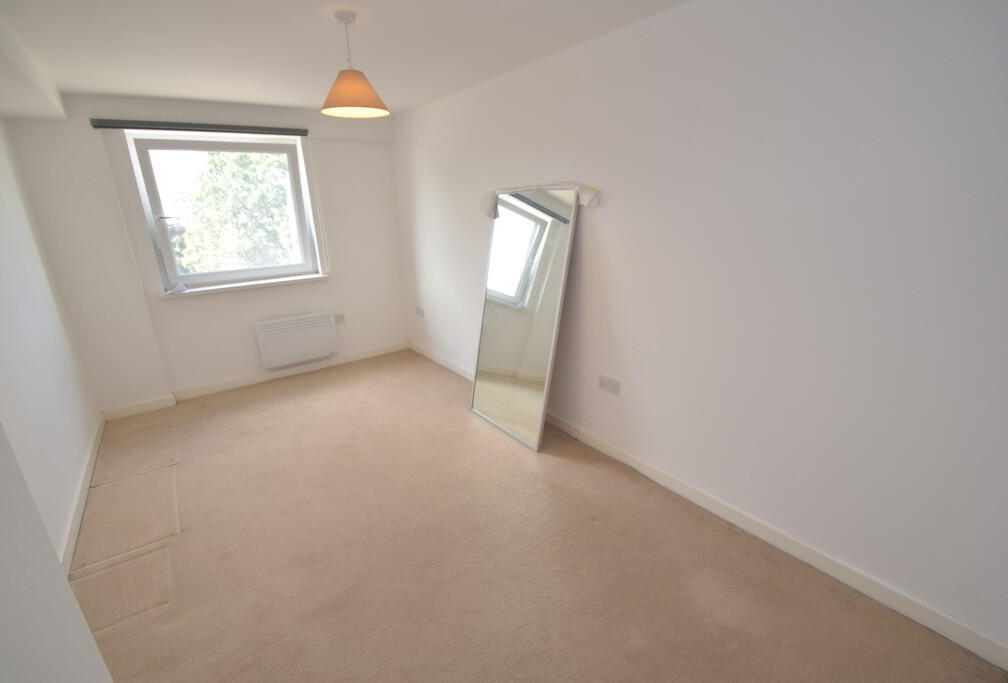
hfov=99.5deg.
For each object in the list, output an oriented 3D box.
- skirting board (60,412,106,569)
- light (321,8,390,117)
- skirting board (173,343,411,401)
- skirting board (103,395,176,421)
[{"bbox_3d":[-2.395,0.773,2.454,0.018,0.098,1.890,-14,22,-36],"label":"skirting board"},{"bbox_3d":[-0.697,-1.247,1.926,0.300,0.400,0.300,-14,22,-36],"label":"light"},{"bbox_3d":[-1.874,0.243,4.092,2.076,0.088,0.018,-14,22,-36],"label":"skirting board"},{"bbox_3d":[-2.809,0.512,3.300,0.429,0.088,0.018,-14,22,-36],"label":"skirting board"}]

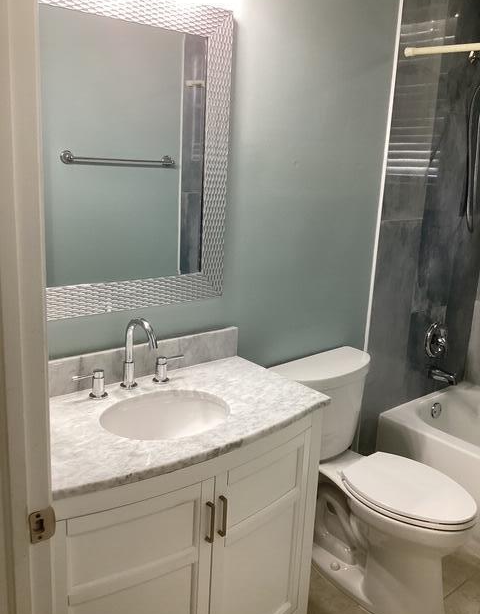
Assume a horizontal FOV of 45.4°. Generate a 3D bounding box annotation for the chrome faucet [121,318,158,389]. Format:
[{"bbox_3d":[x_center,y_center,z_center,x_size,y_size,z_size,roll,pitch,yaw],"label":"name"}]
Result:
[{"bbox_3d":[-0.281,0.141,1.617,0.051,0.228,0.185,-9,18,-38],"label":"chrome faucet"}]

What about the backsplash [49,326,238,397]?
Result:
[{"bbox_3d":[-0.362,0.174,1.724,0.897,0.105,0.021,-9,18,-38],"label":"backsplash"}]

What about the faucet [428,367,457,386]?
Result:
[{"bbox_3d":[1.021,0.362,2.863,0.056,0.052,0.136,-9,18,-38],"label":"faucet"}]

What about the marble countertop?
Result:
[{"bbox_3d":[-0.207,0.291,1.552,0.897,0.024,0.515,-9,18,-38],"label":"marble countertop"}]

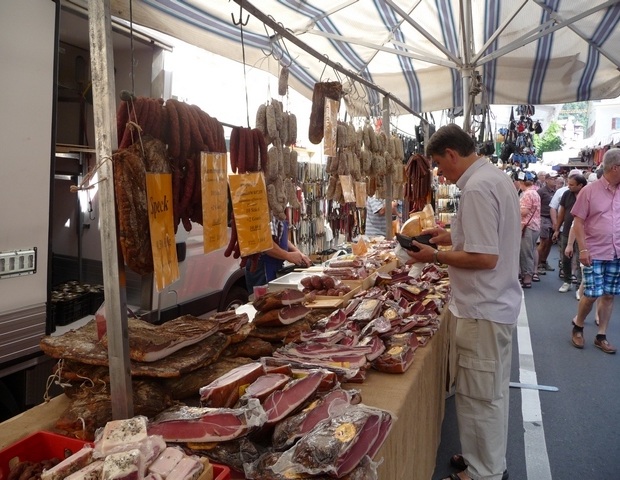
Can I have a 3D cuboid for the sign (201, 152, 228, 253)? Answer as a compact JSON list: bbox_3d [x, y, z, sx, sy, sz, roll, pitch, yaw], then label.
[{"bbox_3d":[-0.282,-0.113,1.540,0.012,0.288,0.150,3,8,17],"label":"sign"}]

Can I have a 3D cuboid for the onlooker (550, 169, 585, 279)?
[{"bbox_3d":[3.855,-0.253,7.750,0.470,1.680,0.360,3,7,27],"label":"onlooker"}]

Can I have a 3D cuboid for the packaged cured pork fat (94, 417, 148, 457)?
[{"bbox_3d":[-0.360,0.378,0.990,0.092,0.047,0.075,0,7,0],"label":"packaged cured pork fat"}]

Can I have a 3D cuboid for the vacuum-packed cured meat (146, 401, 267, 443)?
[{"bbox_3d":[-0.254,0.422,1.210,0.280,0.060,0.105,-2,7,-7],"label":"vacuum-packed cured meat"}]

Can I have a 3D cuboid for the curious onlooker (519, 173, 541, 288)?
[{"bbox_3d":[3.030,-0.148,7.180,0.360,1.600,0.460,1,7,12],"label":"curious onlooker"}]

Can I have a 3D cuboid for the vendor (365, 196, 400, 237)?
[{"bbox_3d":[0.801,-0.040,5.800,0.420,1.700,0.480,2,7,20],"label":"vendor"}]

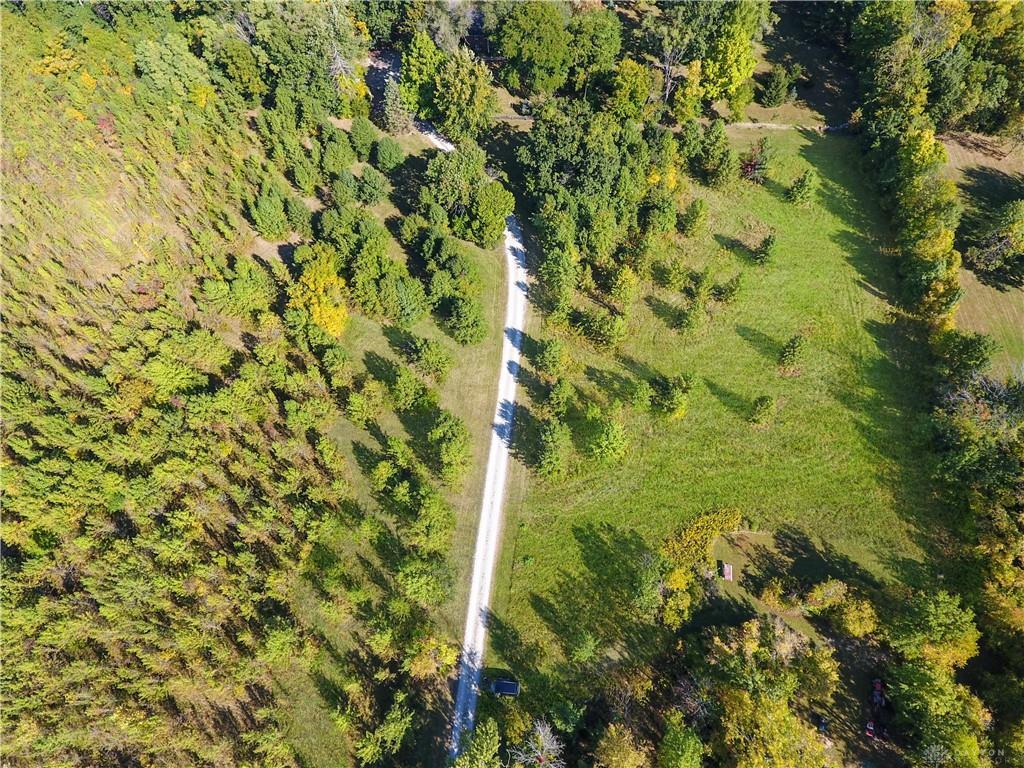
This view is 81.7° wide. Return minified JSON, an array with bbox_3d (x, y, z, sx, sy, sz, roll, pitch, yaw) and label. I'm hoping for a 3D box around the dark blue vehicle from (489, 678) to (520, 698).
[{"bbox_3d":[-1.095,42.206,82.000,4.600,1.700,1.860,4,55,3],"label":"dark blue vehicle"}]

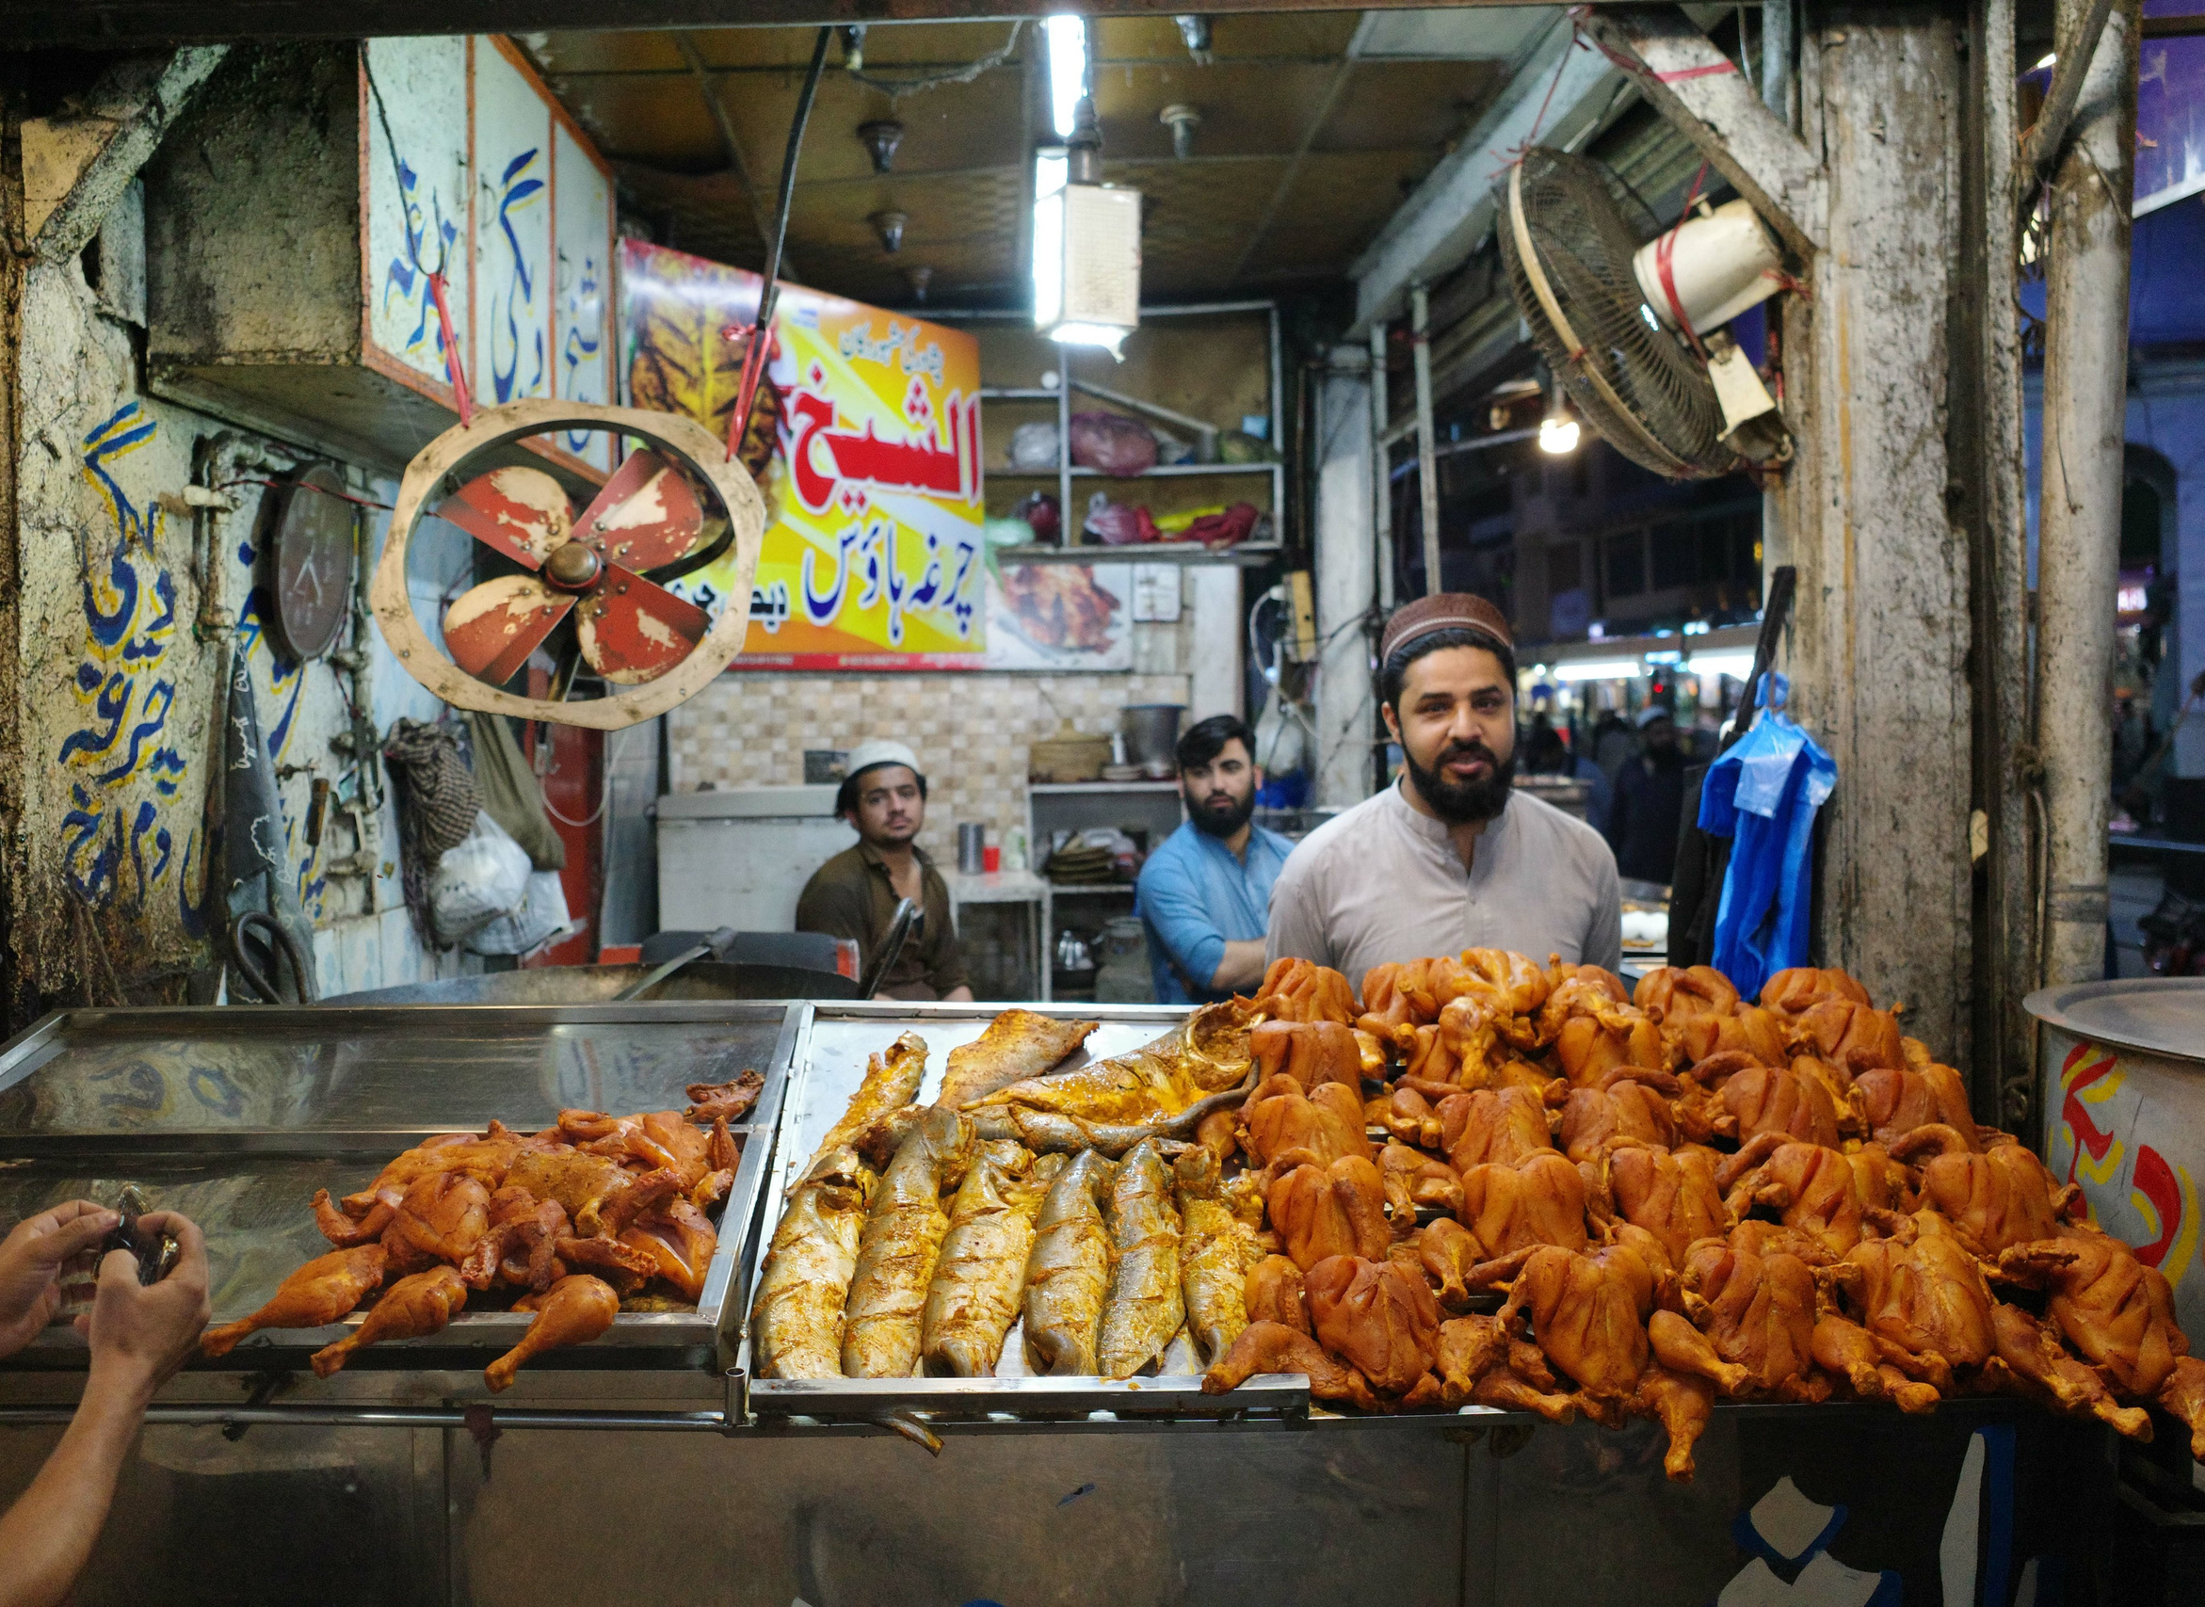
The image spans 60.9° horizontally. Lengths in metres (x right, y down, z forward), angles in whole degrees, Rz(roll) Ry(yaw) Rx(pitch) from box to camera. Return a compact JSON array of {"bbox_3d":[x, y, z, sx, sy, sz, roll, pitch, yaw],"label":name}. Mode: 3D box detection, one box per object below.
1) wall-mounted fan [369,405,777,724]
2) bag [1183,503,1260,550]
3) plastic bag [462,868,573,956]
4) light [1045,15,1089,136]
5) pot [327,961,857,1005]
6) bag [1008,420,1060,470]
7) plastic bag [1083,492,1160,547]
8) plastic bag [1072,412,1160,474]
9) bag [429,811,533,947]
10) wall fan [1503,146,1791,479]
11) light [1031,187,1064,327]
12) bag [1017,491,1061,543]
[{"bbox_3d":[-0.701,-0.285,2.537,0.475,0.475,0.230,6,-23,-4],"label":"wall-mounted fan"},{"bbox_3d":[0.320,-0.747,5.060,0.205,0.120,0.160,-1,3,-3],"label":"bag"},{"bbox_3d":[-1.079,0.199,3.450,0.200,0.190,0.150,-1,3,-3],"label":"plastic bag"},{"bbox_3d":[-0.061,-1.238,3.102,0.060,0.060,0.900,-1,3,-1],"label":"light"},{"bbox_3d":[-0.807,0.454,2.963,0.870,0.280,0.870,-1,3,0],"label":"pot"},{"bbox_3d":[-0.181,-0.971,5.080,0.140,0.130,0.140,-1,3,-3],"label":"bag"},{"bbox_3d":[0.051,-0.767,5.060,0.205,0.140,0.160,-1,3,-3],"label":"plastic bag"},{"bbox_3d":[0.031,-0.976,5.080,0.235,0.165,0.190,-1,3,-3],"label":"plastic bag"},{"bbox_3d":[-1.119,0.141,3.380,0.185,0.240,0.150,-1,3,-3],"label":"bag"},{"bbox_3d":[0.746,-0.666,2.462,0.510,0.530,0.310,-5,-22,-48],"label":"wall fan"},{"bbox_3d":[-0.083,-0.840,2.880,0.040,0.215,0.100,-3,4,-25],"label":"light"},{"bbox_3d":[-0.175,-0.772,5.060,0.125,0.135,0.130,-1,3,-3],"label":"bag"}]

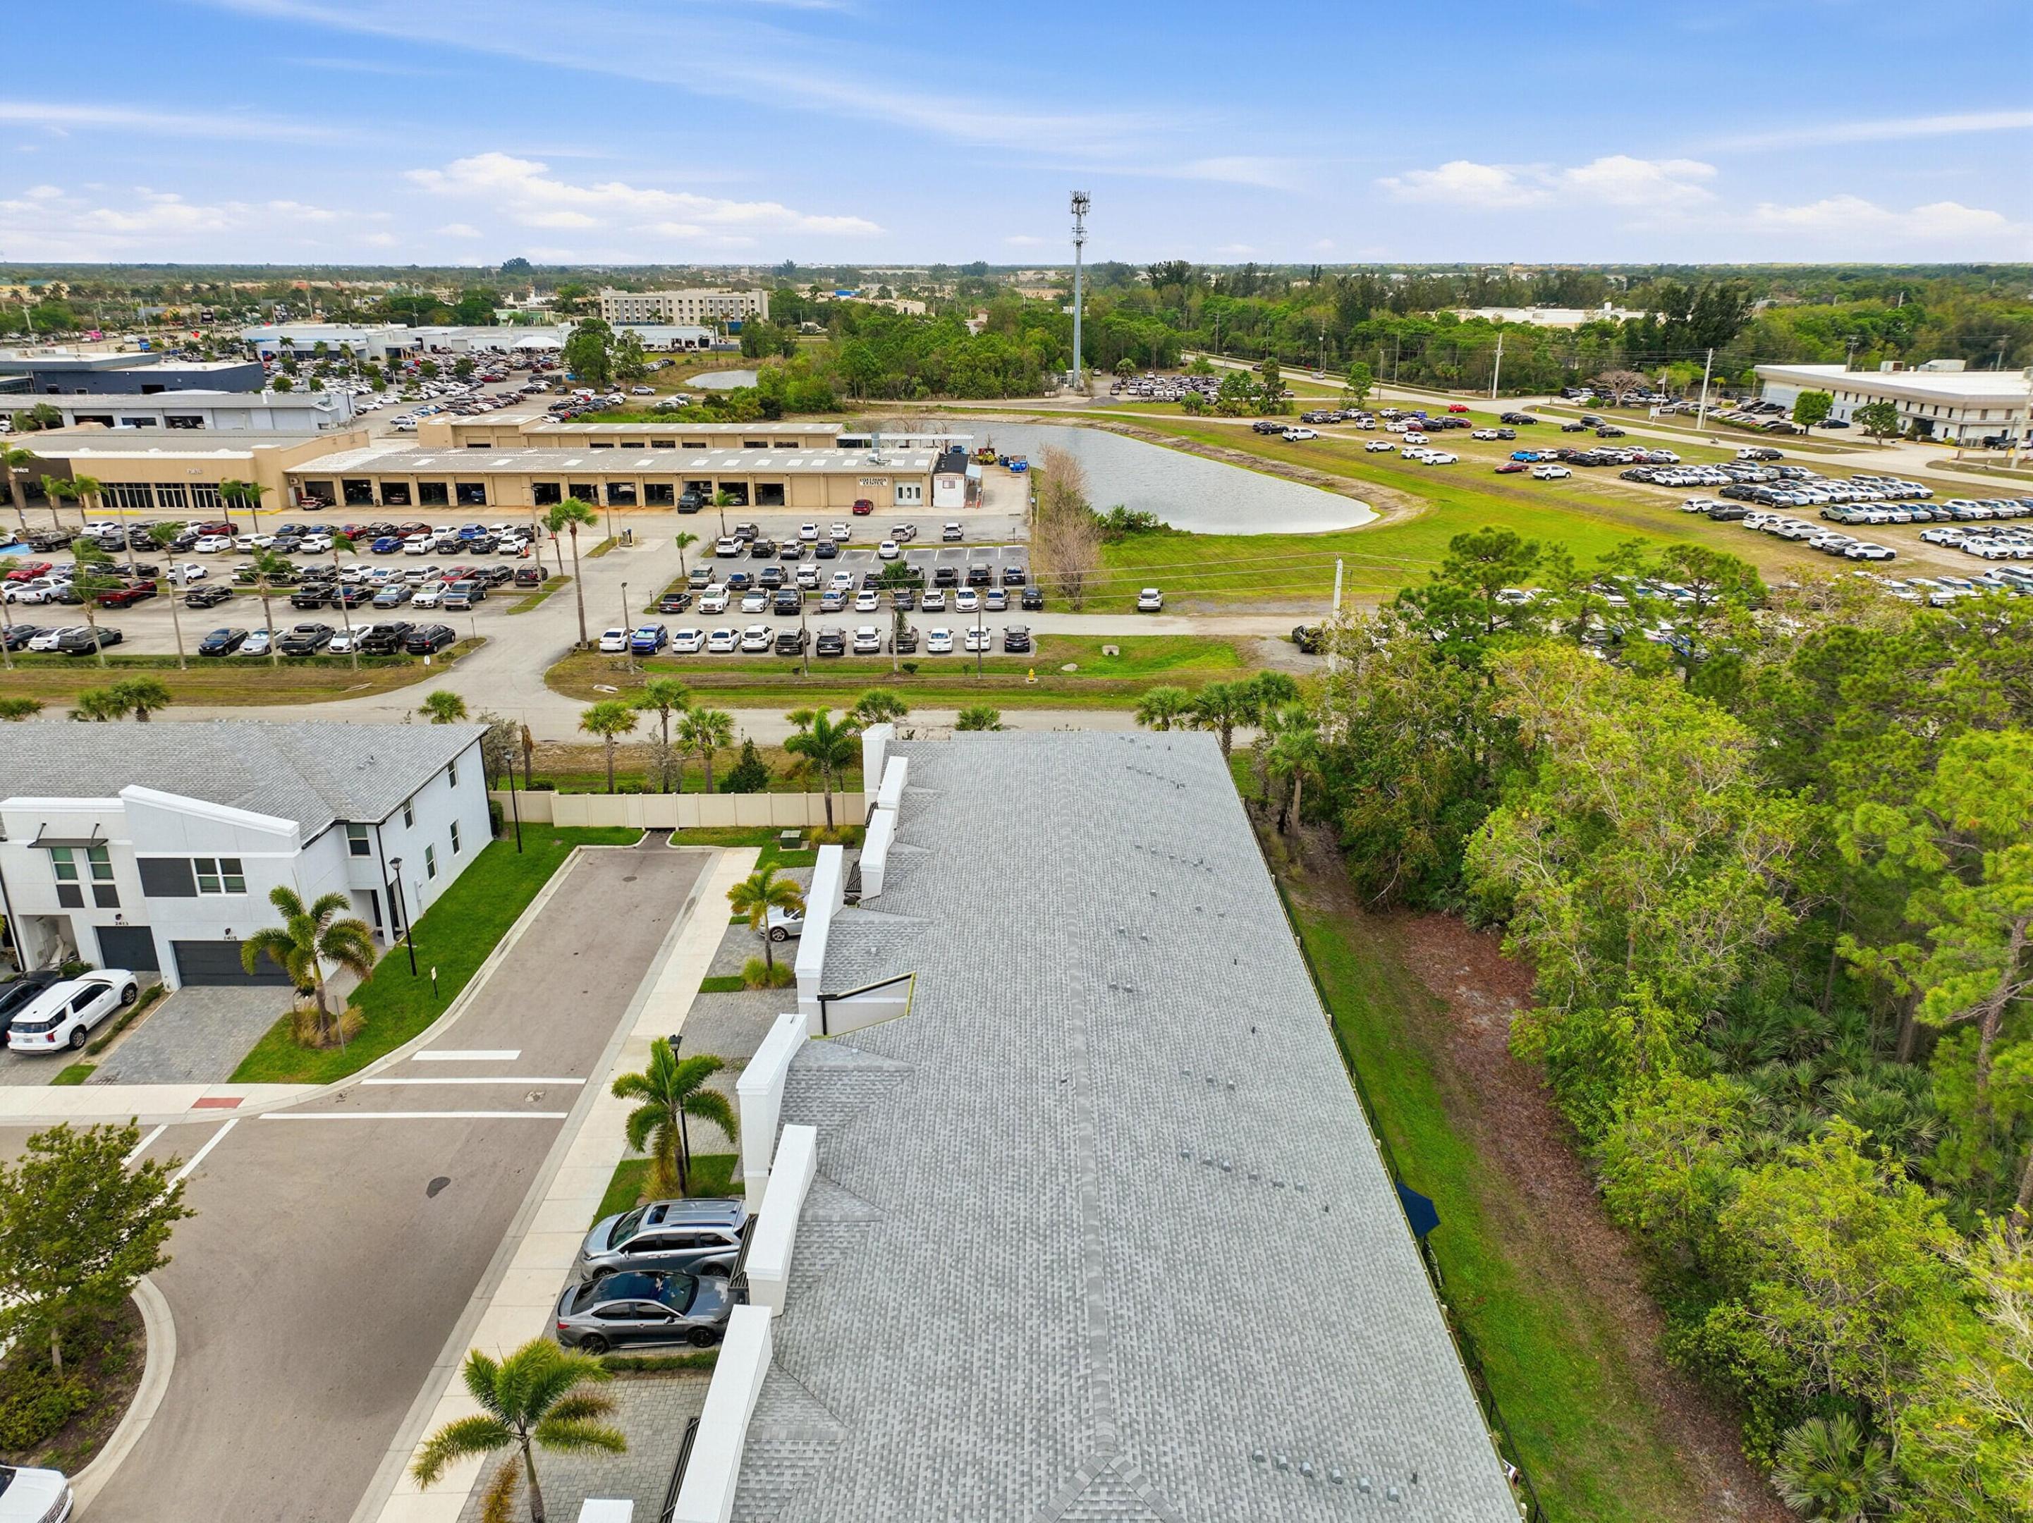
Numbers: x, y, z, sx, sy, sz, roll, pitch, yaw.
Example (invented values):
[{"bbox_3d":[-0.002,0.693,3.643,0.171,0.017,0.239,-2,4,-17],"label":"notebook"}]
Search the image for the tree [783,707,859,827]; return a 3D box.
[{"bbox_3d":[-9.502,0.442,69.962,3.744,6.538,3.744,-3,20,-8],"label":"tree"}]

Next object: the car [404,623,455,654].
[{"bbox_3d":[-43.771,-9.345,105.497,1.870,1.700,4.700,1,20,2],"label":"car"}]

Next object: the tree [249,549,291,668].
[{"bbox_3d":[-51.846,-10.927,98.957,3.009,8.653,2.799,-10,22,-26],"label":"tree"}]

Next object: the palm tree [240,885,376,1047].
[{"bbox_3d":[-25.500,7.340,51.184,4.450,6.000,4.450,0,19,0],"label":"palm tree"}]

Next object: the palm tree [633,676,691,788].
[{"bbox_3d":[-18.124,-1.005,72.878,3.000,7.047,3.000,0,20,0],"label":"palm tree"}]

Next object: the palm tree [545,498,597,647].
[{"bbox_3d":[-31.643,-13.646,102.886,2.957,11.160,2.957,-6,20,-16],"label":"palm tree"}]

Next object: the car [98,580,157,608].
[{"bbox_3d":[-75.036,-14.245,119.049,1.950,1.850,5.600,-1,20,-2],"label":"car"}]

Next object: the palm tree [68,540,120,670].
[{"bbox_3d":[-63.542,-10.903,98.300,2.719,9.046,2.528,-12,23,-31],"label":"palm tree"}]

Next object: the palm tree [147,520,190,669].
[{"bbox_3d":[-57.960,-11.417,97.679,2.385,10.428,2.385,-11,22,-29],"label":"palm tree"}]

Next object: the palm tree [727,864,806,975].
[{"bbox_3d":[-9.930,6.275,56.216,3.100,4.650,3.100,0,19,0],"label":"palm tree"}]

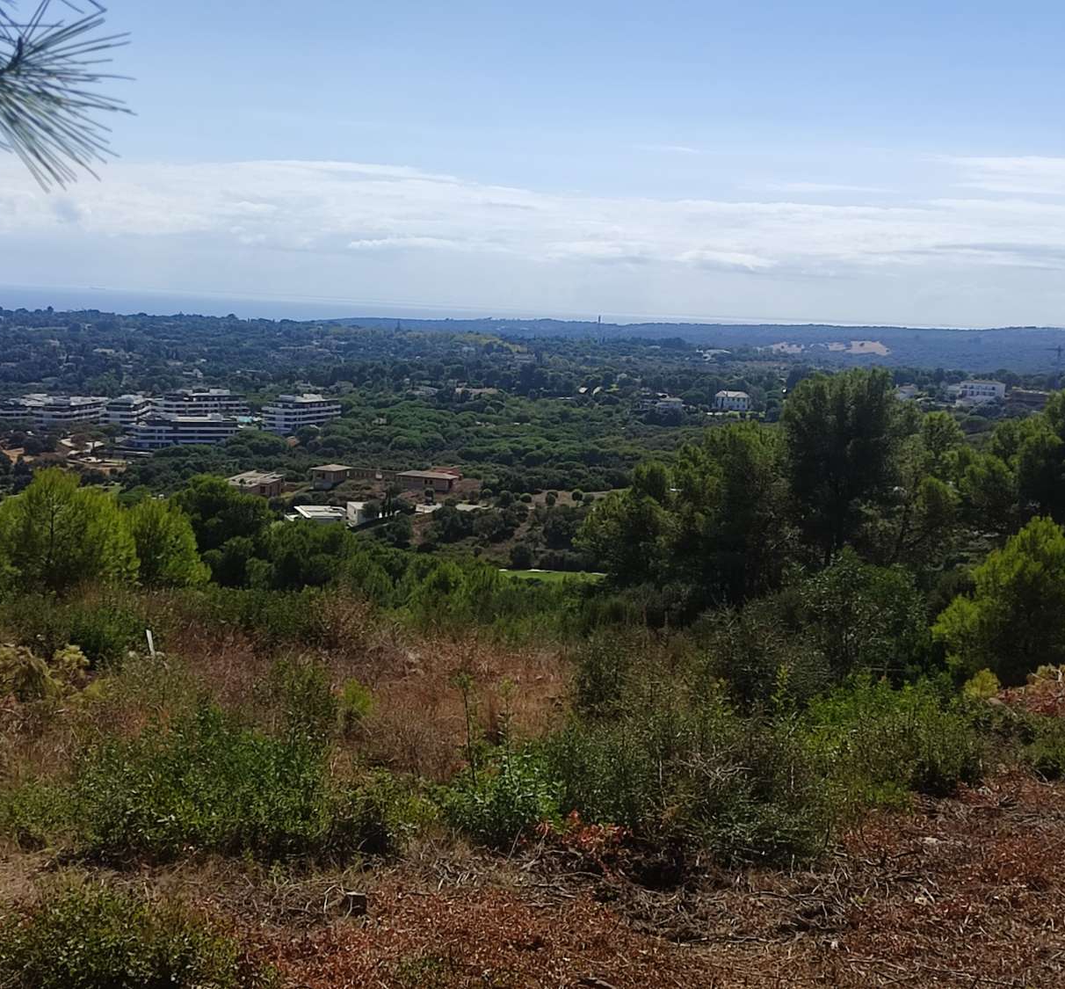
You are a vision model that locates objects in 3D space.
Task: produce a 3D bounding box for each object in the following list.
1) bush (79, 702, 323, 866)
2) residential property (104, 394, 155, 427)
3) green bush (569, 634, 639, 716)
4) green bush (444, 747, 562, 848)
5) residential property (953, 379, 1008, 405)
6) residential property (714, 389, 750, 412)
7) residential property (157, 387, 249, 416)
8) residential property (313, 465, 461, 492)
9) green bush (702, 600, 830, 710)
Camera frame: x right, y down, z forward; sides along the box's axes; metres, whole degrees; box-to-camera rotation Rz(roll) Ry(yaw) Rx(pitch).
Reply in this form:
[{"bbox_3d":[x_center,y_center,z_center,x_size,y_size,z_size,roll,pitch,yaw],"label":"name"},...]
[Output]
[{"bbox_3d":[-1.415,1.257,4.100,1.080,0.580,0.750,3,12,0],"label":"bush"},{"bbox_3d":[-194.611,-40.779,442.000,14.000,14.000,24.000,2,12,-5],"label":"residential property"},{"bbox_3d":[0.512,1.300,6.600,0.500,0.620,0.450,3,12,0],"label":"green bush"},{"bbox_3d":[-0.129,1.382,4.200,0.530,0.400,0.420,3,12,0],"label":"green bush"},{"bbox_3d":[256.706,-58.679,525.000,25.000,12.500,14.000,5,12,12],"label":"residential property"},{"bbox_3d":[116.479,-54.622,535.000,20.000,11.500,13.000,3,12,0],"label":"residential property"},{"bbox_3d":[-169.157,-46.399,470.000,44.000,15.000,20.000,0,12,-13],"label":"residential property"},{"bbox_3d":[-41.726,-4.935,262.000,39.000,6.000,12.000,5,12,14],"label":"residential property"},{"bbox_3d":[1.999,1.374,8.000,1.100,0.950,0.900,3,12,0],"label":"green bush"}]

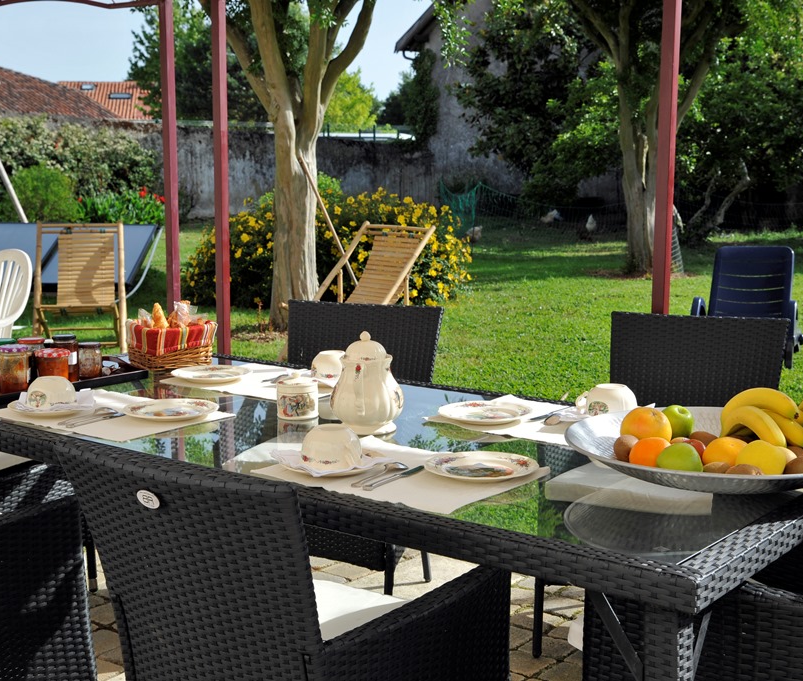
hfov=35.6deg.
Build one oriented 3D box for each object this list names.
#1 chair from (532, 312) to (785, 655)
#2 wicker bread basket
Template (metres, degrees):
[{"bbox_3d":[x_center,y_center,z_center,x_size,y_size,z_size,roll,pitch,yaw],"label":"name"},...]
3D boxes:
[{"bbox_3d":[0.767,0.396,3.466,0.615,0.860,0.640,3,9,20],"label":"chair"},{"bbox_3d":[-0.661,0.004,3.595,0.185,0.118,0.215,-6,10,-37],"label":"wicker bread basket"}]

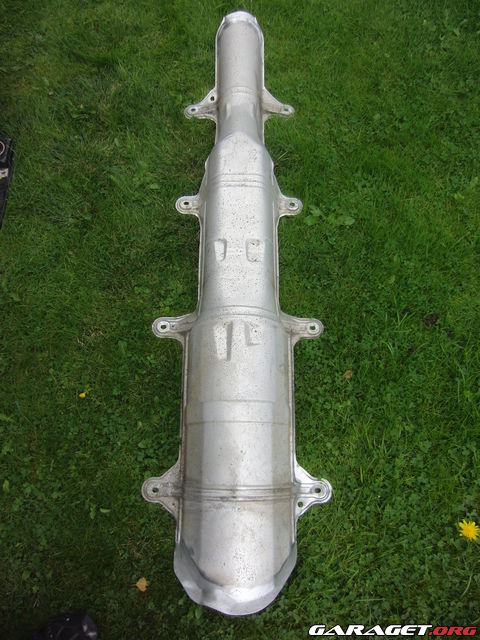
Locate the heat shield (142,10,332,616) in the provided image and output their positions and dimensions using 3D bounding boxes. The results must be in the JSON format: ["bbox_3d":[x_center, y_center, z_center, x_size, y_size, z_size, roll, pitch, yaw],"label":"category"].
[{"bbox_3d":[-0.002,-0.228,1.047,0.360,0.110,1.558,0,67,0],"label":"heat shield"}]

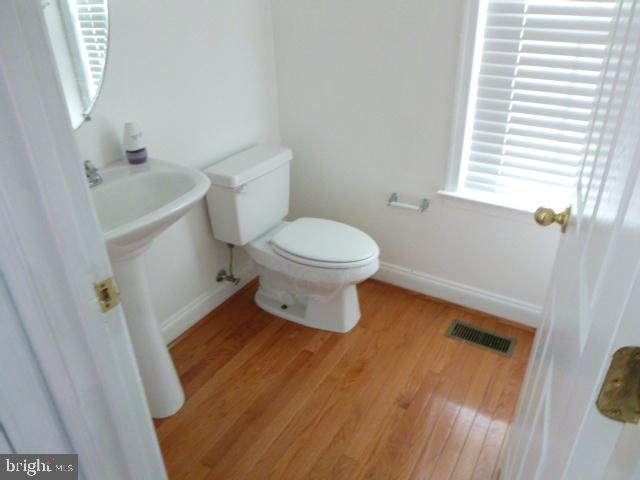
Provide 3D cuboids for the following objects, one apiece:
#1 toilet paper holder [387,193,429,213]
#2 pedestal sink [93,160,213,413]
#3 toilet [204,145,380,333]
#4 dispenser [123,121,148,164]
[{"bbox_3d":[0.411,-0.174,2.169,0.185,0.050,0.072,15,32,28],"label":"toilet paper holder"},{"bbox_3d":[-0.602,0.248,1.560,0.500,0.870,0.610,15,32,28],"label":"pedestal sink"},{"bbox_3d":[-0.079,0.022,2.109,0.727,0.730,0.430,15,32,28],"label":"toilet"},{"bbox_3d":[-0.641,-0.339,1.606,0.070,0.135,0.055,-25,36,-37],"label":"dispenser"}]

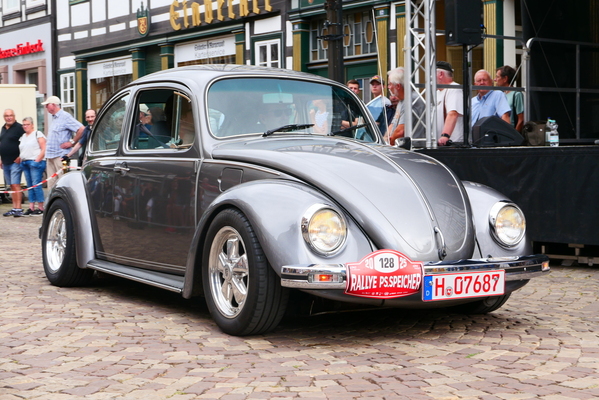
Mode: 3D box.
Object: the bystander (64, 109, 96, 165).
[{"bbox_3d":[-3.490,-0.616,17.032,0.600,1.750,0.420,1,2,18],"label":"bystander"}]

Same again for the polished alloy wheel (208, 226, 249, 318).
[{"bbox_3d":[-0.267,0.333,4.793,0.170,0.420,0.420,-1,2,-31],"label":"polished alloy wheel"}]

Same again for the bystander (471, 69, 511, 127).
[{"bbox_3d":[1.882,-0.412,10.225,0.500,1.760,0.320,1,2,25],"label":"bystander"}]

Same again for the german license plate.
[{"bbox_3d":[0.734,0.377,4.548,0.520,0.110,0.020,-1,2,-38],"label":"german license plate"}]

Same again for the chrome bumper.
[{"bbox_3d":[0.614,0.314,4.597,1.510,0.112,0.260,-1,2,-31],"label":"chrome bumper"}]

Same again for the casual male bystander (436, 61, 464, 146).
[{"bbox_3d":[1.399,-0.408,9.626,0.360,1.780,0.500,-1,2,-31],"label":"casual male bystander"}]

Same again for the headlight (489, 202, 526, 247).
[{"bbox_3d":[0.984,0.114,4.921,0.200,0.210,0.085,-1,2,-32],"label":"headlight"}]

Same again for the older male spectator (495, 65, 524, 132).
[{"bbox_3d":[2.281,-0.585,11.232,0.520,1.750,0.380,2,3,44],"label":"older male spectator"}]

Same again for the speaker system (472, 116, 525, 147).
[{"bbox_3d":[1.774,-0.608,9.200,0.410,0.290,0.450,0,2,-3],"label":"speaker system"}]

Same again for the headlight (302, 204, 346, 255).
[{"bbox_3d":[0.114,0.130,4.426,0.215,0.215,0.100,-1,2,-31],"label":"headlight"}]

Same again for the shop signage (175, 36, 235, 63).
[{"bbox_3d":[-1.602,-2.547,17.500,0.050,0.310,1.920,-2,3,-36],"label":"shop signage"}]

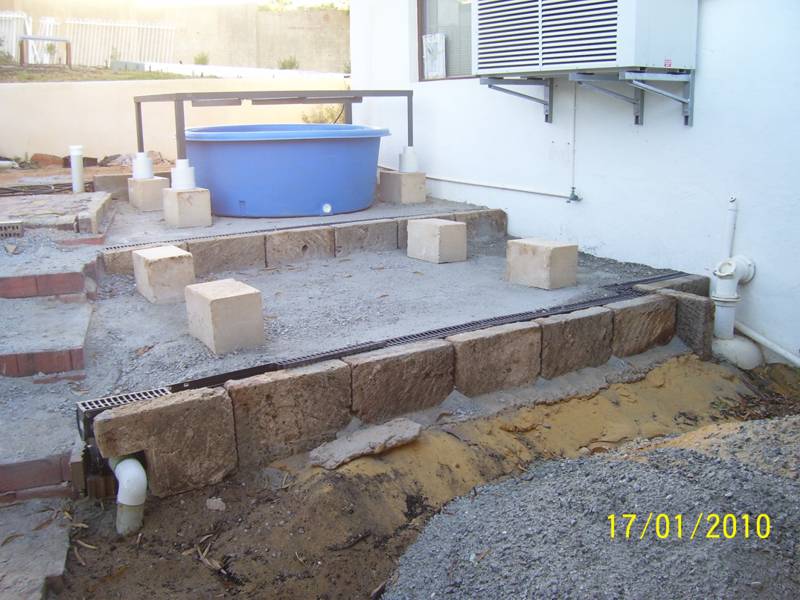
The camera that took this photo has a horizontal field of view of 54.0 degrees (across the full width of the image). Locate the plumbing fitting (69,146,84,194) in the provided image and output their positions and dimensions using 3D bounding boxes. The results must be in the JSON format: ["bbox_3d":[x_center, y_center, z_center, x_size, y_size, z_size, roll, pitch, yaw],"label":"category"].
[{"bbox_3d":[-2.587,-1.044,6.292,0.108,0.400,0.108,-10,17,-32],"label":"plumbing fitting"}]

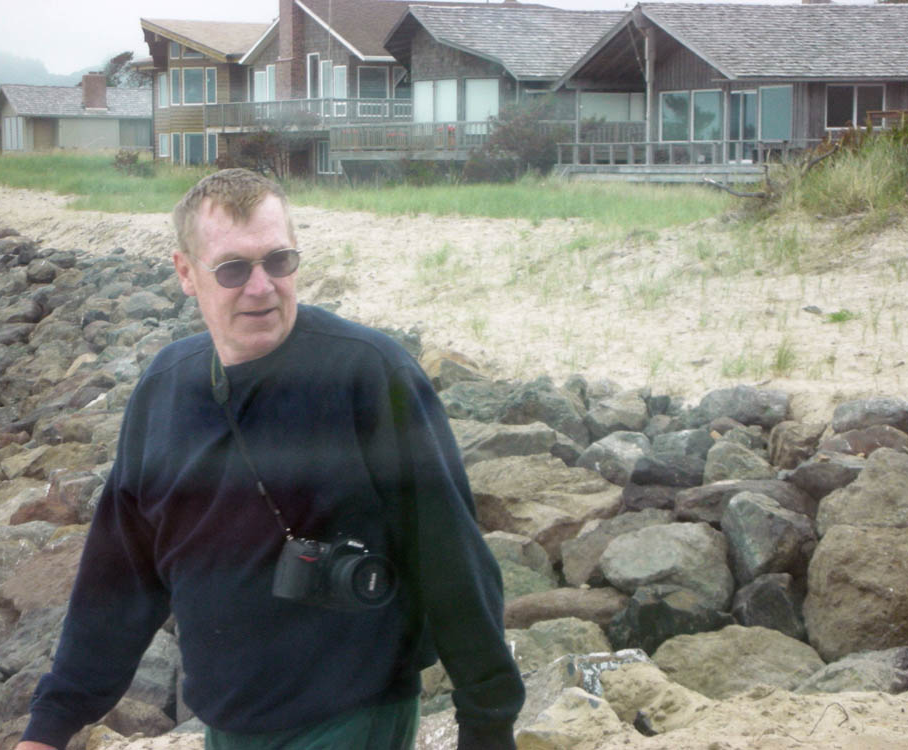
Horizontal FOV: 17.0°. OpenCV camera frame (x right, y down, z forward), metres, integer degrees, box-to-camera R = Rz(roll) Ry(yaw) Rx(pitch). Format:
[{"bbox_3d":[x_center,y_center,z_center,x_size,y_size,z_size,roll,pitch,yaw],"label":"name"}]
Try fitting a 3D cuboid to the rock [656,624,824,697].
[{"bbox_3d":[0.957,0.974,10.200,0.580,0.270,0.420,0,5,0],"label":"rock"}]

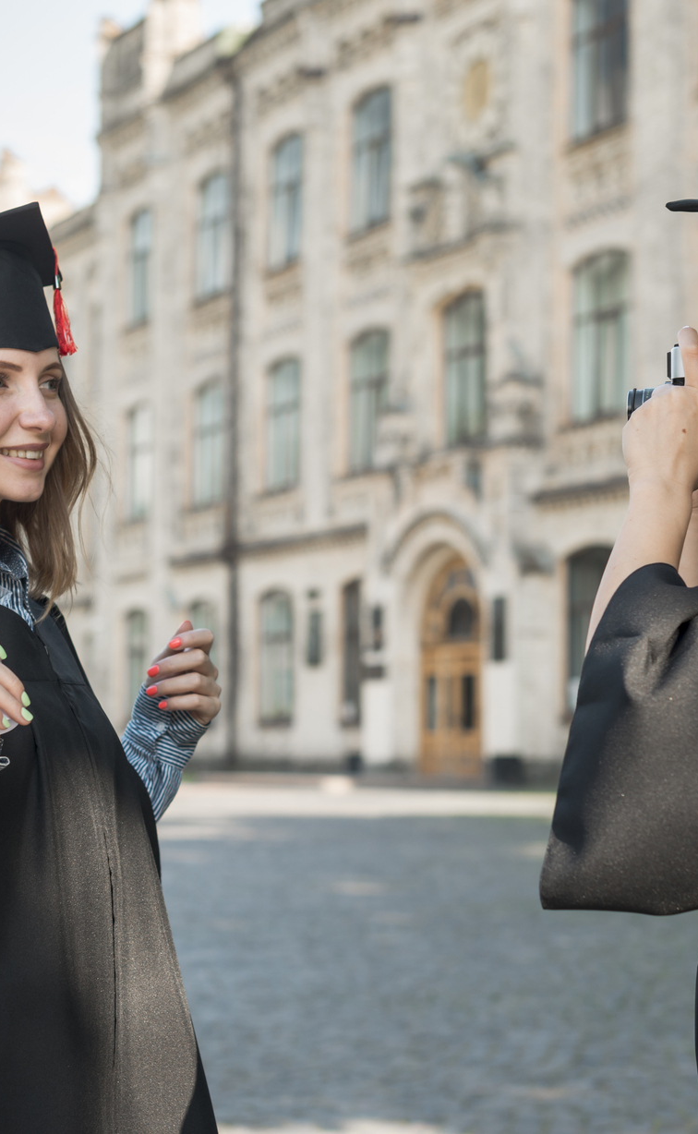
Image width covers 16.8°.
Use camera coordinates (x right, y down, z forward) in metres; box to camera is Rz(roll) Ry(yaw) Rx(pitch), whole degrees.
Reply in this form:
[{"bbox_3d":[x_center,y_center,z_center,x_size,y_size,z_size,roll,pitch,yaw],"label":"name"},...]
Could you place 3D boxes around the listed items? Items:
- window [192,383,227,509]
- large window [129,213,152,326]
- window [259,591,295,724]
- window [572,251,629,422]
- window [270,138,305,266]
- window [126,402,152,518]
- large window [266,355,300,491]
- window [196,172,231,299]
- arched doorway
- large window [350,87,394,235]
[{"bbox_3d":[-3.265,-2.944,55.721,0.300,2.886,2.063,3,-5,-27],"label":"window"},{"bbox_3d":[-5.040,-7.311,57.261,0.200,2.720,1.700,2,-5,-26],"label":"large window"},{"bbox_3d":[-1.531,1.974,51.755,0.300,2.877,1.962,3,-5,-27],"label":"window"},{"bbox_3d":[4.114,-3.789,38.600,0.200,2.720,1.700,2,-5,-26],"label":"window"},{"bbox_3d":[-1.343,-8.197,52.421,0.300,2.913,1.891,3,-5,-27],"label":"window"},{"bbox_3d":[-5.037,-2.559,56.868,0.200,2.720,1.700,2,-5,-26],"label":"window"},{"bbox_3d":[-1.365,-3.023,49.535,0.200,2.720,1.700,2,-5,-26],"label":"large window"},{"bbox_3d":[-3.057,-7.510,53.298,0.200,2.720,1.700,2,-5,-26],"label":"window"},{"bbox_3d":[1.958,1.879,44.796,0.500,4.247,2.479,3,-5,-27],"label":"arched doorway"},{"bbox_3d":[0.519,-8.474,48.730,0.300,2.862,1.923,3,-5,-27],"label":"large window"}]

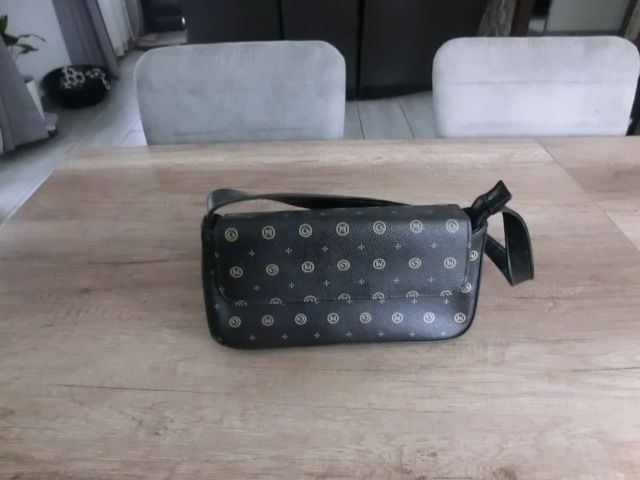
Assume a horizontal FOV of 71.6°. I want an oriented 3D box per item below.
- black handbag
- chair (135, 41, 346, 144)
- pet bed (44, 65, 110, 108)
[{"bbox_3d":[0.061,0.014,0.455,0.355,0.170,0.107,-2,38,-2],"label":"black handbag"},{"bbox_3d":[-0.146,0.078,1.033,0.465,0.880,0.570,-3,38,-3],"label":"chair"},{"bbox_3d":[-1.706,-1.092,3.146,0.420,0.195,0.420,29,46,33],"label":"pet bed"}]

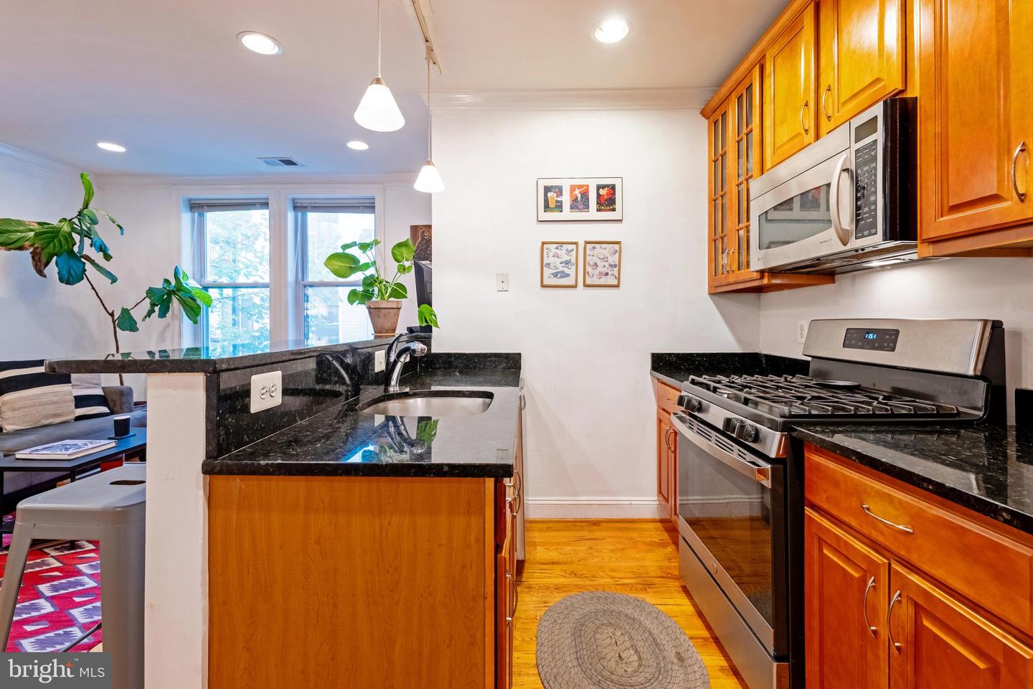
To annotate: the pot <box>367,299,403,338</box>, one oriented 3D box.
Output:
[{"bbox_3d":[-0.795,-0.161,2.420,0.215,0.212,0.215,0,2,0],"label":"pot"}]

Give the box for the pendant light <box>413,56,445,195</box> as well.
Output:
[{"bbox_3d":[-0.432,-1.096,1.990,0.153,0.690,0.153,0,2,1],"label":"pendant light"}]

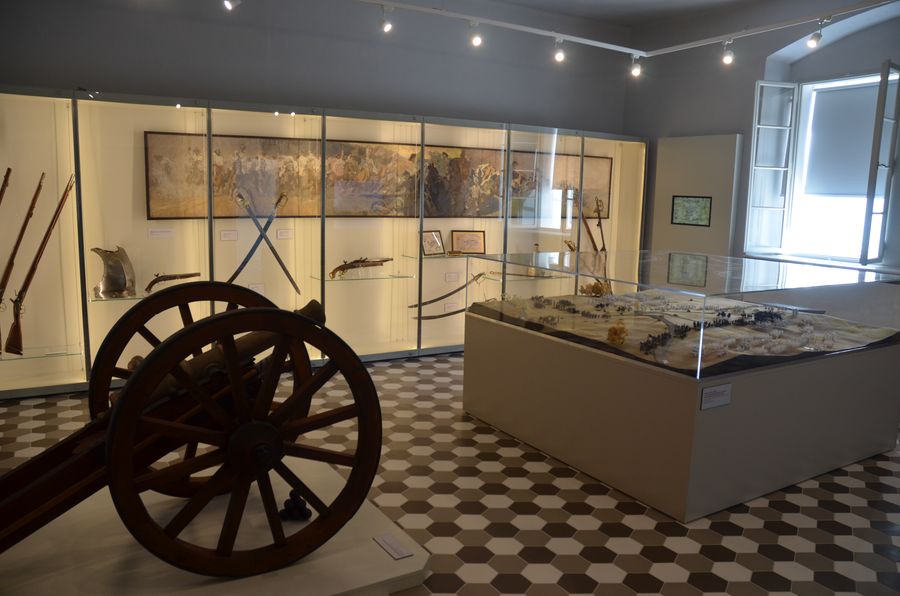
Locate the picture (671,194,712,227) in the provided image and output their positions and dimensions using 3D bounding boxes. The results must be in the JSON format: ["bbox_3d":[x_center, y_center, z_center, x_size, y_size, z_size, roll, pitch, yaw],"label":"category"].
[{"bbox_3d":[2.759,-0.997,7.698,0.025,0.340,0.519,-5,10,-35],"label":"picture"}]

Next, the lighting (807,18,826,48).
[{"bbox_3d":[2.881,-2.079,5.294,0.085,0.200,0.120,8,11,38],"label":"lighting"}]

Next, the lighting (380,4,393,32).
[{"bbox_3d":[-0.498,-2.193,5.286,0.075,0.195,0.105,-6,11,-40],"label":"lighting"}]

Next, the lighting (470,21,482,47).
[{"bbox_3d":[0.223,-2.226,5.670,0.075,0.195,0.105,-1,9,-16],"label":"lighting"}]

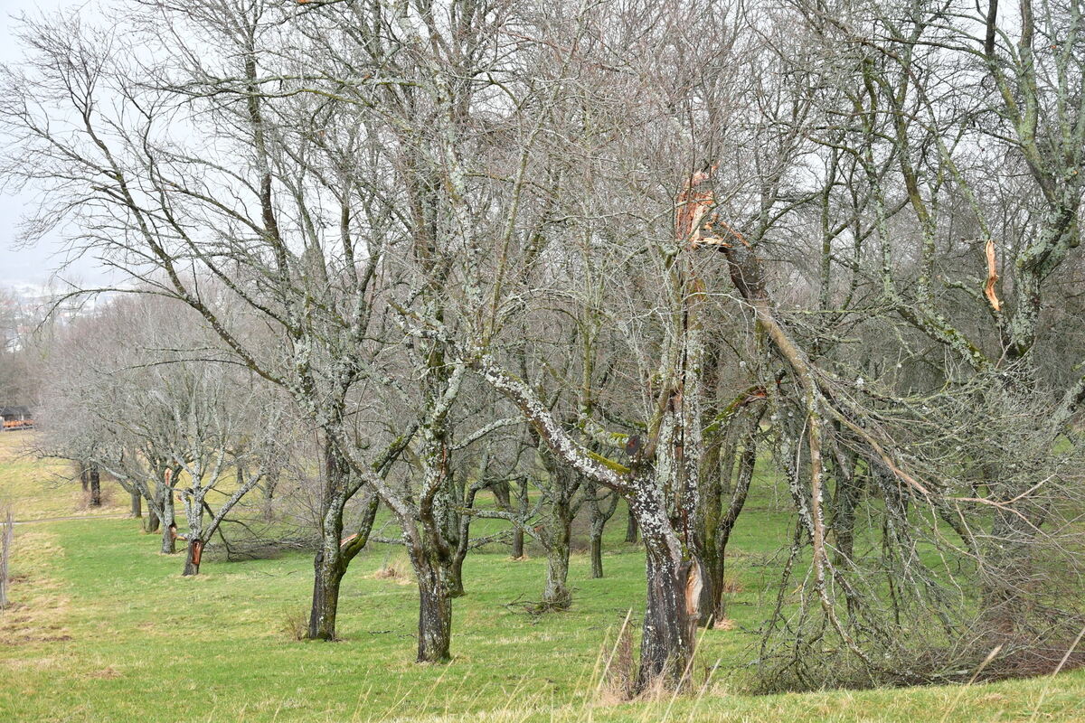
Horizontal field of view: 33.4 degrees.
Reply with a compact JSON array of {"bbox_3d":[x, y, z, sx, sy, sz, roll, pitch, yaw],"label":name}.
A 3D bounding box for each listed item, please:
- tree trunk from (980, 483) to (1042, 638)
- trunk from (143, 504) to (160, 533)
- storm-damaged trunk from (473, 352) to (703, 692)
[{"bbox_3d":[5.455,2.326,21.000,0.713,1.743,0.620,0,0,0],"label":"tree trunk"},{"bbox_3d":[-13.416,5.413,62.030,0.558,0.993,0.480,0,1,0],"label":"trunk"},{"bbox_3d":[0.467,1.642,18.500,2.368,3.497,1.000,0,0,0],"label":"storm-damaged trunk"}]

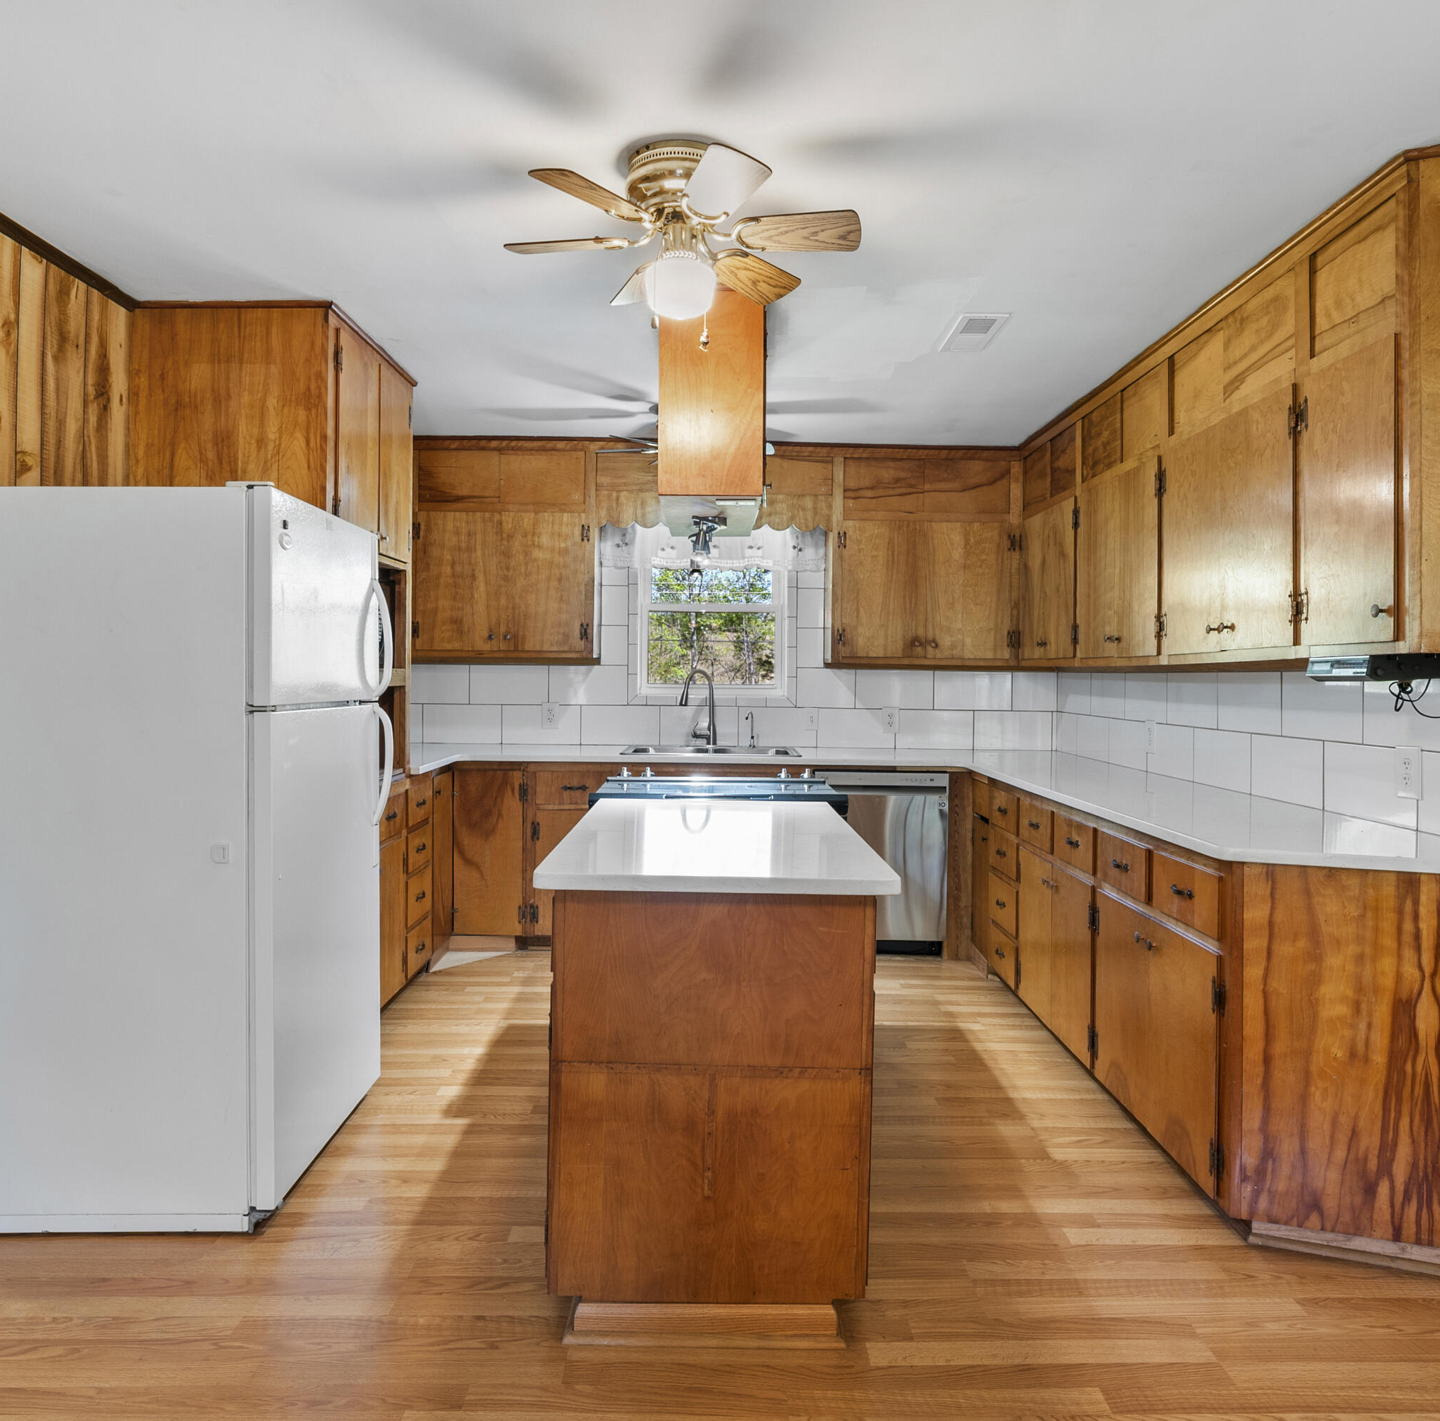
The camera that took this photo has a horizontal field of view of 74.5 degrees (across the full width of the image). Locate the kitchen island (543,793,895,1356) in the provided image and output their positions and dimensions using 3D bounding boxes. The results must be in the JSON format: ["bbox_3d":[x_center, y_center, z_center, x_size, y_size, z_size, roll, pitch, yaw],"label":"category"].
[{"bbox_3d":[-0.021,0.739,2.278,0.674,0.923,1.096,1,2,0],"label":"kitchen island"}]

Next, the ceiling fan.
[{"bbox_3d":[-0.091,-1.038,2.090,0.778,0.353,0.757,1,2,0],"label":"ceiling fan"}]

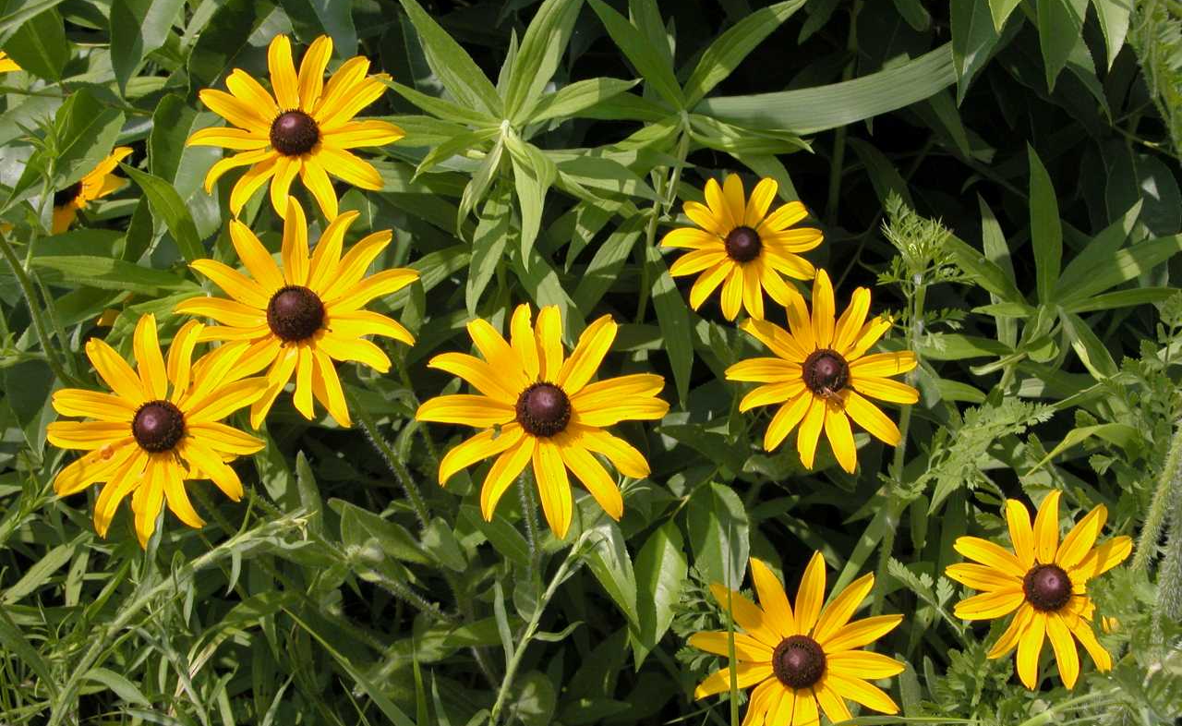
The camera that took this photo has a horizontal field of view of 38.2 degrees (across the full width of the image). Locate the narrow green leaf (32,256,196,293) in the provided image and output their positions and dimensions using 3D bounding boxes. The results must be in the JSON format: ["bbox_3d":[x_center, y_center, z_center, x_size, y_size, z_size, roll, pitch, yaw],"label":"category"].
[{"bbox_3d":[-0.190,-0.035,0.682,0.067,0.012,0.012,9,63,-13],"label":"narrow green leaf"}]

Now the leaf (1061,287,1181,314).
[{"bbox_3d":[0.205,-0.025,0.660,0.056,0.009,0.011,-9,47,-21],"label":"leaf"}]

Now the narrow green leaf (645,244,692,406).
[{"bbox_3d":[0.035,-0.017,0.745,0.015,0.010,0.079,-8,68,-4],"label":"narrow green leaf"}]

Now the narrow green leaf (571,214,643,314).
[{"bbox_3d":[0.007,-0.044,0.738,0.014,0.010,0.065,30,67,14],"label":"narrow green leaf"}]

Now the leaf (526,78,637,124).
[{"bbox_3d":[-0.004,-0.111,0.715,0.057,0.011,0.014,-22,65,-10],"label":"leaf"}]

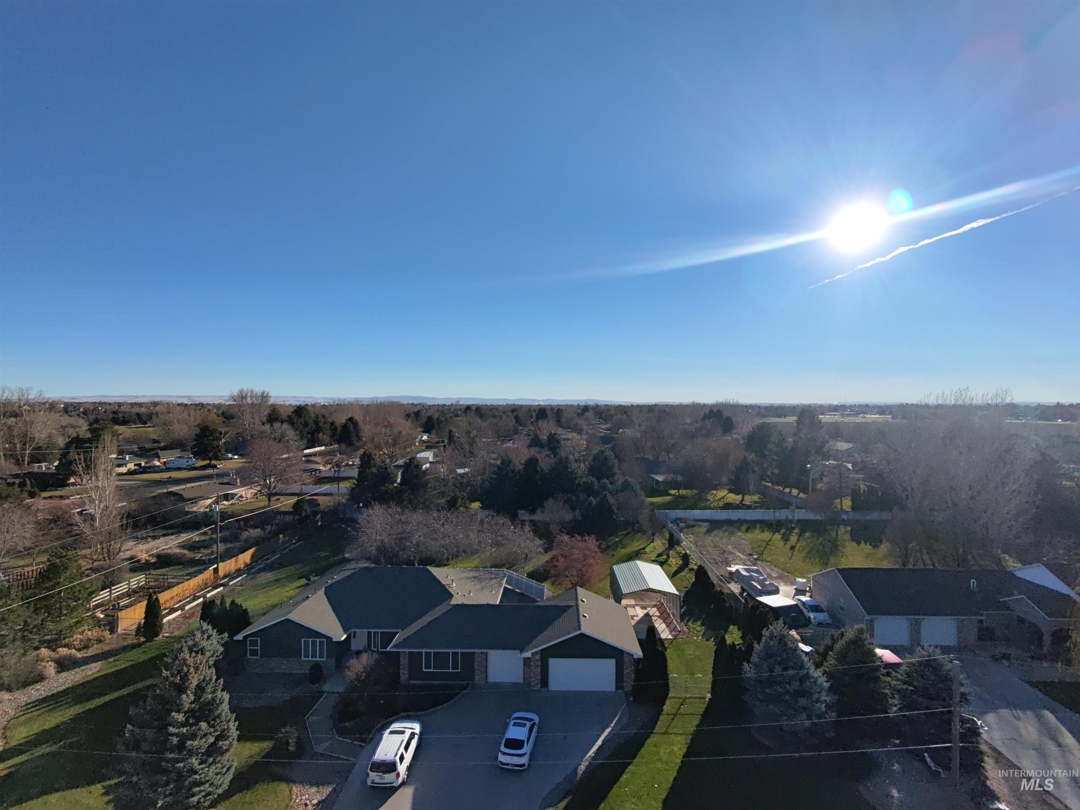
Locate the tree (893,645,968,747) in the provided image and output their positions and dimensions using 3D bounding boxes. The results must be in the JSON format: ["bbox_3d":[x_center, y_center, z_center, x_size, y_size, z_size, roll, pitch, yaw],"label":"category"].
[{"bbox_3d":[25.900,18.792,33.129,4.147,5.496,4.147,0,0,0],"label":"tree"}]

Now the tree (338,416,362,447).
[{"bbox_3d":[-88.390,13.350,232.000,10.260,16.110,10.260,0,0,0],"label":"tree"}]

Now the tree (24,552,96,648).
[{"bbox_3d":[-43.762,17.208,45.500,5.300,7.600,5.300,0,0,0],"label":"tree"}]

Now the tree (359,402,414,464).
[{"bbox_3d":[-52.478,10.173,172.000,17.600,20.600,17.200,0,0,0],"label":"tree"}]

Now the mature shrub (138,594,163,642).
[{"bbox_3d":[-35.443,19.222,45.385,1.995,4.306,1.796,0,0,0],"label":"mature shrub"}]

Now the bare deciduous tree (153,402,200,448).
[{"bbox_3d":[-166.940,10.020,230.000,17.290,22.760,17.290,0,0,0],"label":"bare deciduous tree"}]

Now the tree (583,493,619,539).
[{"bbox_3d":[9.901,17.842,80.790,5.693,7.006,5.693,0,0,0],"label":"tree"}]

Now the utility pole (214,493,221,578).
[{"bbox_3d":[-38.454,15.748,59.600,0.800,10.400,0.500,0,0,0],"label":"utility pole"}]

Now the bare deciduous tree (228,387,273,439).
[{"bbox_3d":[-139.351,6.186,240.000,18.500,28.000,18.000,0,0,0],"label":"bare deciduous tree"}]

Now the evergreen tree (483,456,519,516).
[{"bbox_3d":[-7.115,15.213,91.500,6.600,11.200,6.500,0,0,0],"label":"evergreen tree"}]

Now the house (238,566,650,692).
[{"bbox_3d":[-7.953,18.110,44.910,31.200,5.800,16.800,0,0,2],"label":"house"}]

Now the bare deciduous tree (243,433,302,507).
[{"bbox_3d":[-54.569,13.369,102.000,11.200,14.800,11.000,0,0,0],"label":"bare deciduous tree"}]

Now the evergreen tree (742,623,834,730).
[{"bbox_3d":[17.224,18.104,34.600,5.900,5.900,5.900,0,0,0],"label":"evergreen tree"}]

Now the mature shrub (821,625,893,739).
[{"bbox_3d":[21.550,18.258,33.908,4.353,6.540,4.353,0,0,0],"label":"mature shrub"}]

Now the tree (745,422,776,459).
[{"bbox_3d":[66.176,12.966,150.000,8.900,15.200,8.900,0,0,0],"label":"tree"}]

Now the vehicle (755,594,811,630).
[{"bbox_3d":[23.200,19.750,47.800,2.150,1.950,4.600,0,0,-20],"label":"vehicle"}]

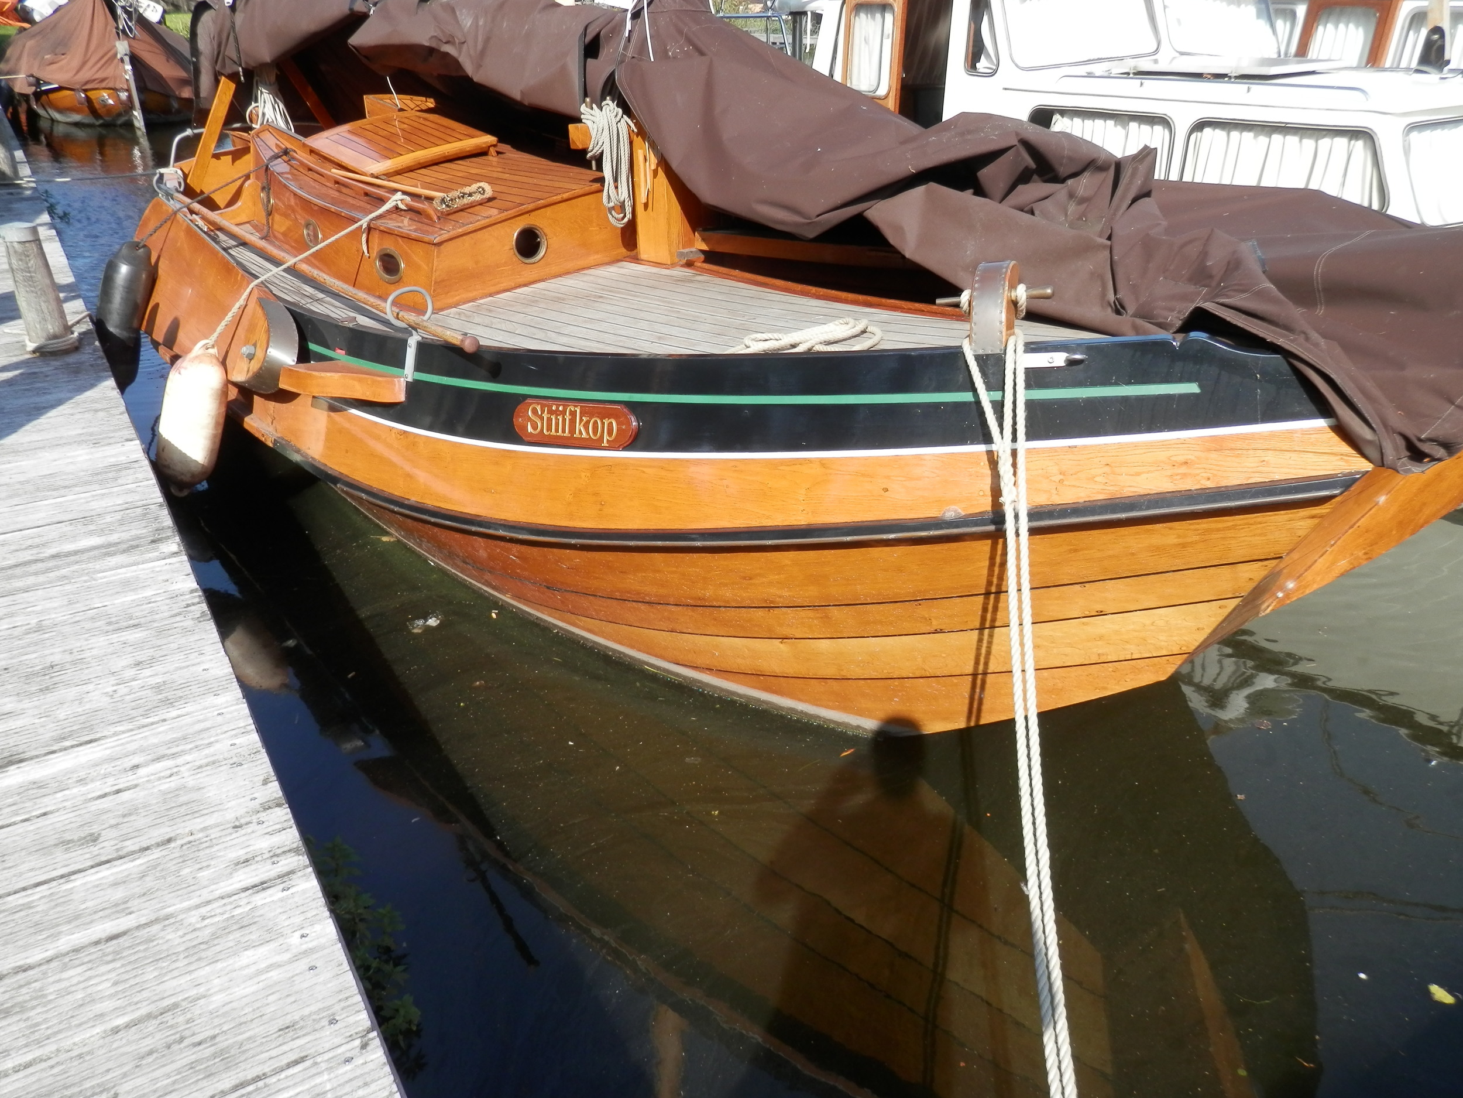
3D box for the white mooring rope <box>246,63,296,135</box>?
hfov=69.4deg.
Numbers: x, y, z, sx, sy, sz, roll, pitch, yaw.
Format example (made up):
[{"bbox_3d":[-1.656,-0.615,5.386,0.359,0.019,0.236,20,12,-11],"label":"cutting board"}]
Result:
[{"bbox_3d":[-2.790,-2.721,6.408,0.250,0.400,0.170,-9,28,-20],"label":"white mooring rope"}]

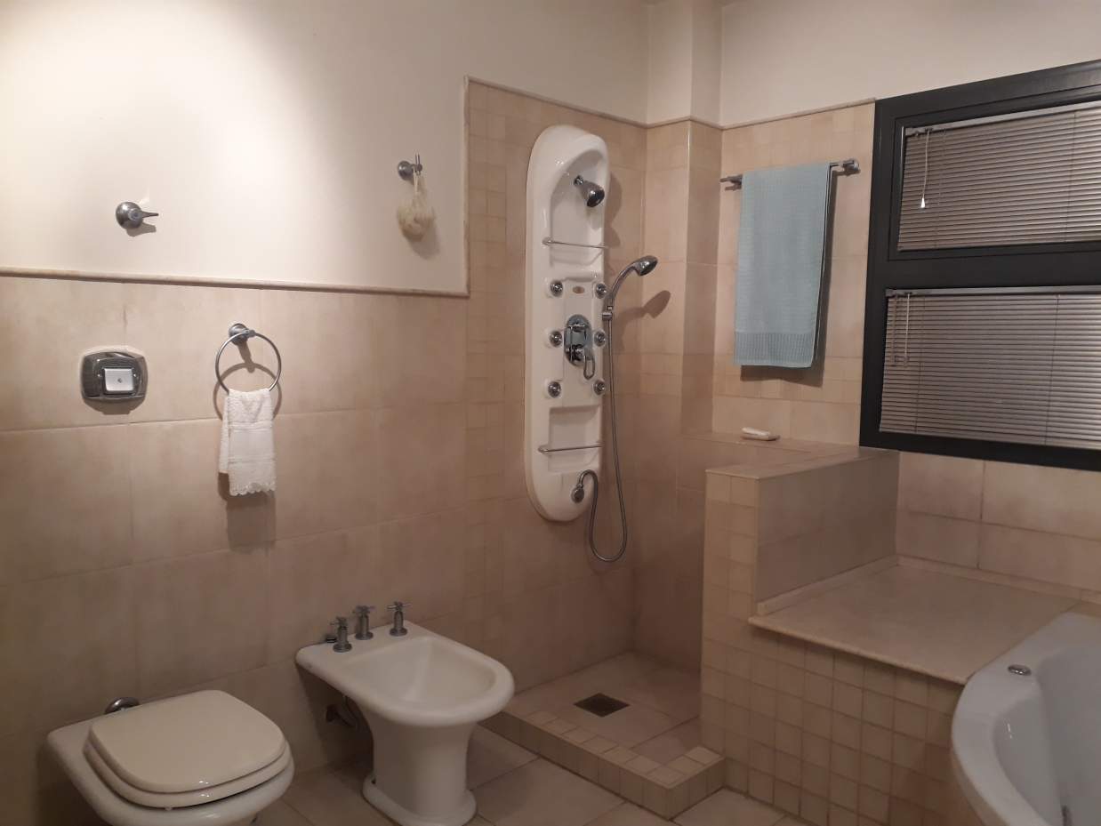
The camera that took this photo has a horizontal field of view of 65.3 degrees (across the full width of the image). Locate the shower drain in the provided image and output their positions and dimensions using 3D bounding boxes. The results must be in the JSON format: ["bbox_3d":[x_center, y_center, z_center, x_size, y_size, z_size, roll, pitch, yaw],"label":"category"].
[{"bbox_3d":[0.170,0.978,2.870,0.129,0.012,0.129,-5,7,-45],"label":"shower drain"}]

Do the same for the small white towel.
[{"bbox_3d":[-0.748,0.066,2.129,0.118,0.260,0.065,-5,7,-45],"label":"small white towel"}]

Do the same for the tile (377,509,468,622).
[{"bbox_3d":[-0.400,0.482,2.649,0.332,0.332,0.011,-4,7,-44],"label":"tile"}]

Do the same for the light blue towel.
[{"bbox_3d":[0.789,-0.504,2.969,0.060,0.680,0.345,-5,7,-45],"label":"light blue towel"}]

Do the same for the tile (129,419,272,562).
[{"bbox_3d":[-0.852,0.178,2.100,0.332,0.328,0.012,-5,7,-44],"label":"tile"}]

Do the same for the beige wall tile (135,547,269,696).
[{"bbox_3d":[-0.855,0.507,2.130,0.332,0.332,0.012,-5,7,-44],"label":"beige wall tile"}]

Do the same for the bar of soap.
[{"bbox_3d":[0.747,0.077,3.083,0.065,0.030,0.108,-5,7,-45],"label":"bar of soap"}]

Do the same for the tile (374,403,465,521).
[{"bbox_3d":[-0.382,0.140,2.557,0.329,0.325,0.012,-5,7,-44],"label":"tile"}]

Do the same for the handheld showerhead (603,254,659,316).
[{"bbox_3d":[0.279,-0.444,2.996,0.185,0.210,0.075,1,5,1],"label":"handheld showerhead"}]

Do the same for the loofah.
[{"bbox_3d":[-0.384,-0.584,2.433,0.100,0.190,0.085,-5,7,-45],"label":"loofah"}]

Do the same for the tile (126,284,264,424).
[{"bbox_3d":[-0.848,-0.147,2.069,0.332,0.325,0.012,-5,7,-44],"label":"tile"}]

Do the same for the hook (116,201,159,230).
[{"bbox_3d":[-0.948,-0.456,1.977,0.080,0.058,0.055,-4,7,-44],"label":"hook"}]

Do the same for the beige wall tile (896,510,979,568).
[{"bbox_3d":[1.198,0.392,2.668,0.012,0.143,0.255,-5,7,-44],"label":"beige wall tile"}]

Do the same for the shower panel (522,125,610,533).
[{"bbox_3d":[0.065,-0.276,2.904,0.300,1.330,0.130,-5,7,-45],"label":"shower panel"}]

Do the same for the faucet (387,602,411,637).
[{"bbox_3d":[-0.438,0.590,2.478,0.057,0.090,0.057,-4,7,-44],"label":"faucet"}]

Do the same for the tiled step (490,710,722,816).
[{"bbox_3d":[0.084,0.947,2.542,0.232,0.082,0.845,-5,7,-45],"label":"tiled step"}]

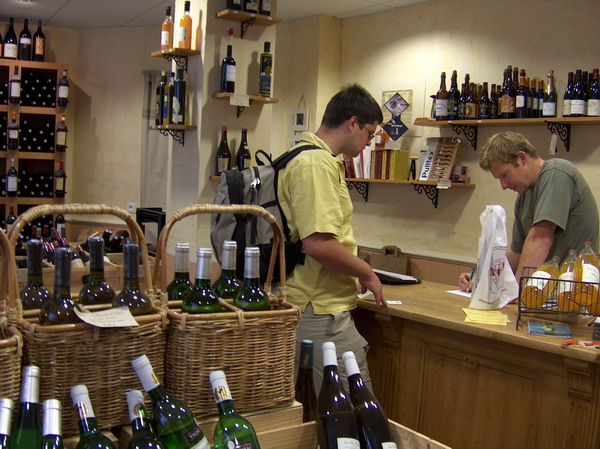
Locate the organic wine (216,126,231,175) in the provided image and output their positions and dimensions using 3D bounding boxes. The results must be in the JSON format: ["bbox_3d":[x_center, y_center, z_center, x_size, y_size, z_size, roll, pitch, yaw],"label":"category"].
[{"bbox_3d":[-0.451,-0.430,3.790,0.084,0.292,0.084,2,4,-10],"label":"organic wine"}]

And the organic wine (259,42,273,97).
[{"bbox_3d":[-0.198,-0.916,3.800,0.070,0.320,0.070,3,5,0],"label":"organic wine"}]

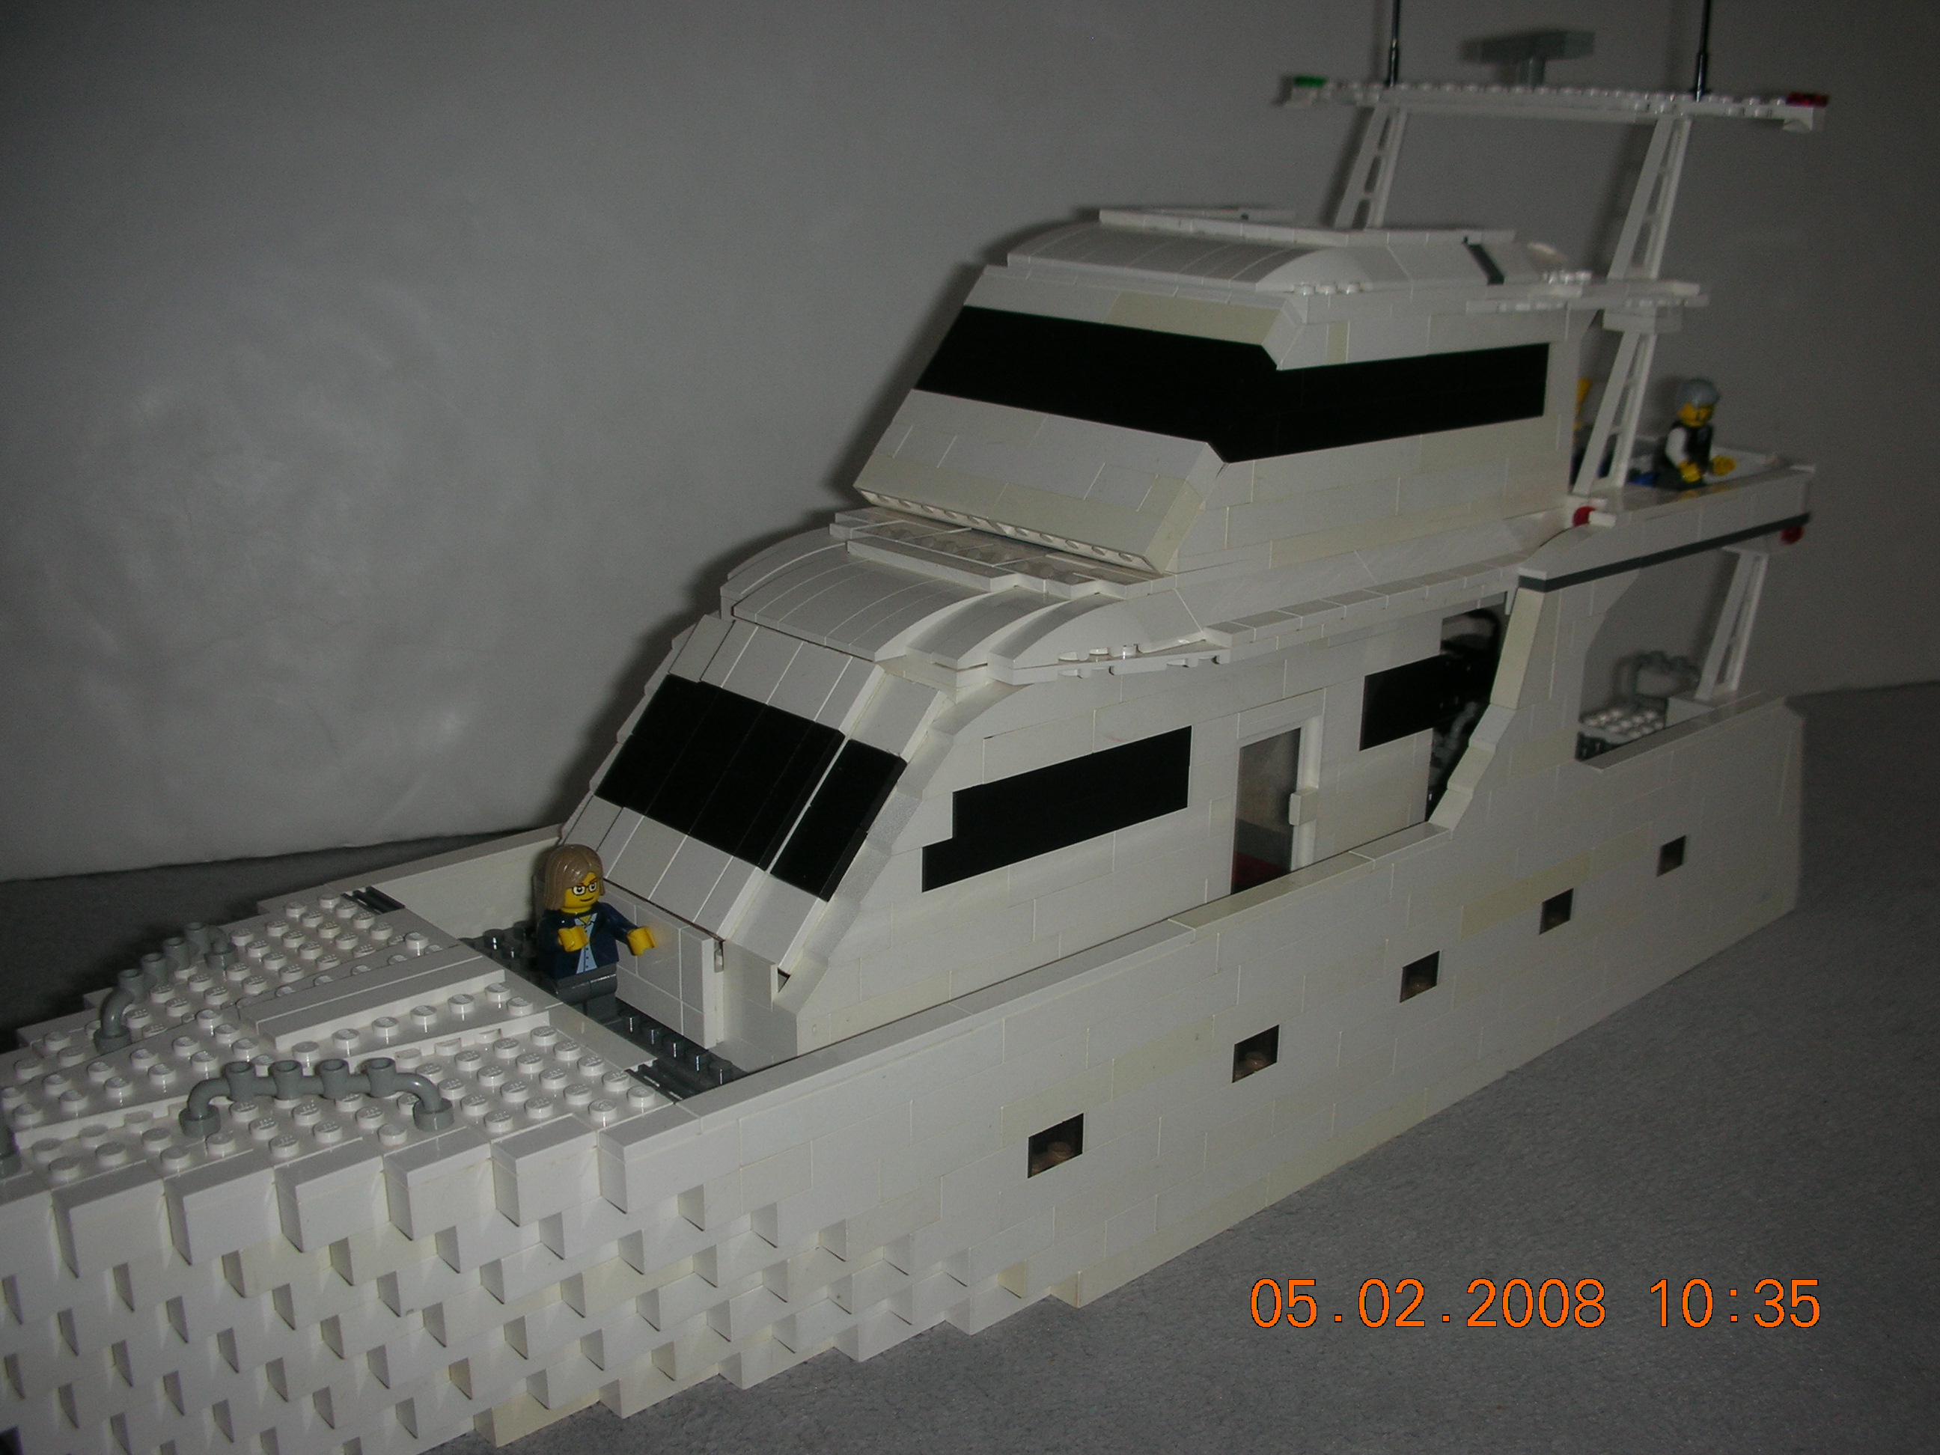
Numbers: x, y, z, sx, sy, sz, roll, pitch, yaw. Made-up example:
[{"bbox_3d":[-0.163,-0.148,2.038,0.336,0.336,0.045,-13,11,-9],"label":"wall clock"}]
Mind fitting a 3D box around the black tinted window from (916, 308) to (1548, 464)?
[{"bbox_3d":[0.068,-0.092,0.498,0.134,0.025,0.096,-14,24,-41],"label":"black tinted window"}]

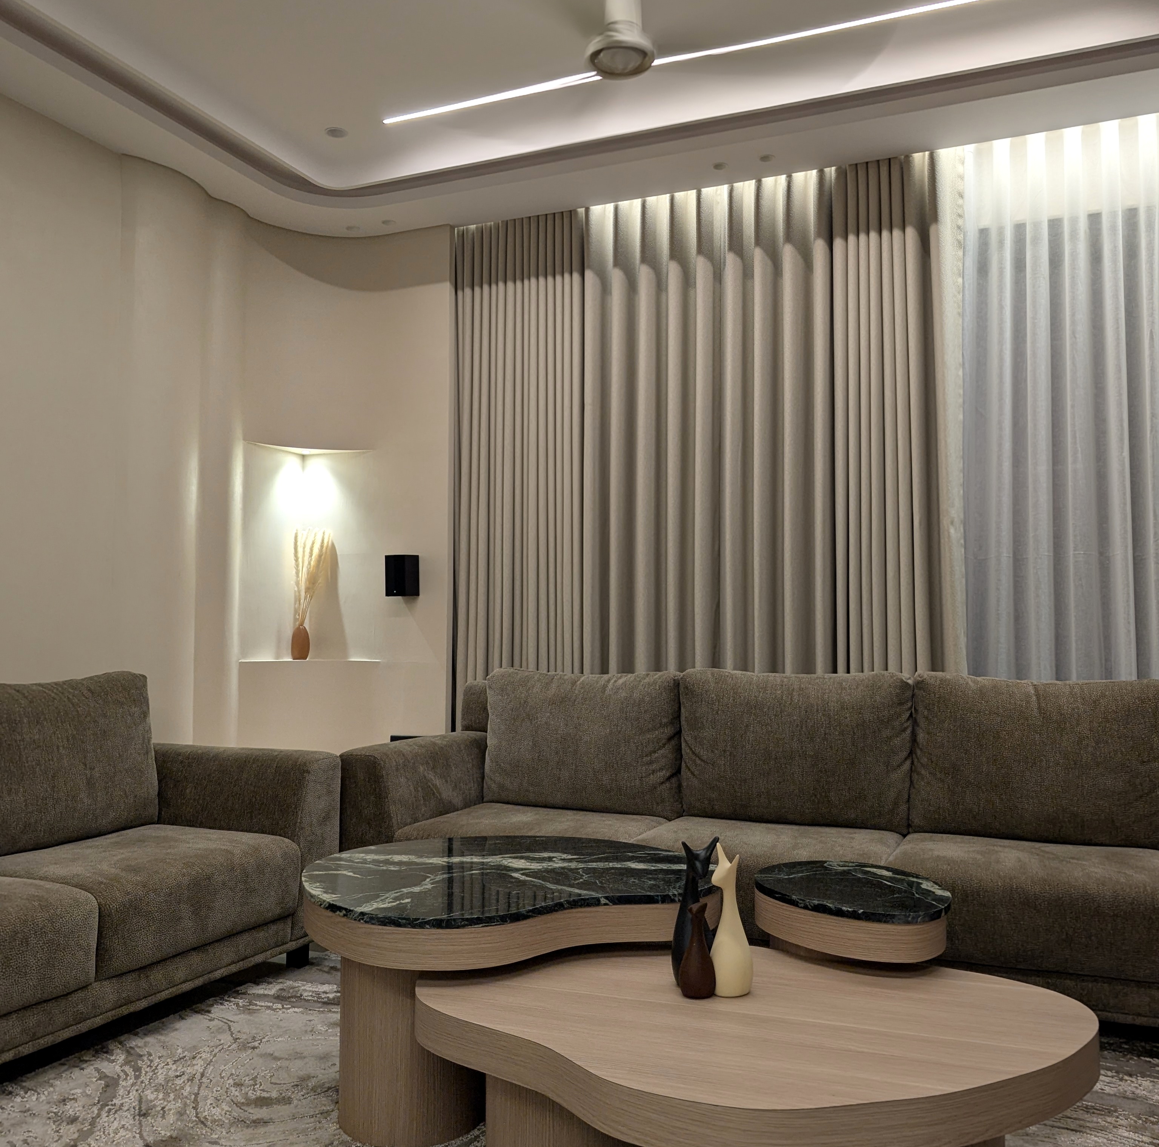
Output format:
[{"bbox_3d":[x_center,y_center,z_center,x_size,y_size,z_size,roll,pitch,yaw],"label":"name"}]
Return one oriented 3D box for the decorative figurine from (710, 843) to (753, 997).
[{"bbox_3d":[0.285,0.647,2.009,0.082,0.271,0.078,2,-4,-31],"label":"decorative figurine"}]

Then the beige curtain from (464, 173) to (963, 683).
[{"bbox_3d":[0.414,-0.141,4.136,2.042,2.740,0.180,-1,-4,22],"label":"beige curtain"}]

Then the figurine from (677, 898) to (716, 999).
[{"bbox_3d":[0.220,0.696,1.996,0.071,0.171,0.071,2,-4,-24],"label":"figurine"}]

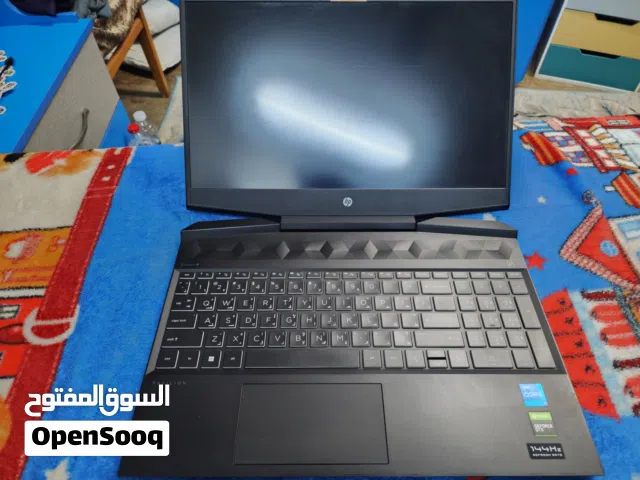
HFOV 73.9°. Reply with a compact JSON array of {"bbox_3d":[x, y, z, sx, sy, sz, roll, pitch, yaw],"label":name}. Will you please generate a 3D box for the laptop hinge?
[{"bbox_3d":[0.031,-0.019,0.466,0.147,0.014,0.016,0,50,0],"label":"laptop hinge"}]

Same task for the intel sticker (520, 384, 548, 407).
[{"bbox_3d":[0.176,0.128,0.350,0.018,0.001,0.018,0,50,0],"label":"intel sticker"}]

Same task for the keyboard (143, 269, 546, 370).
[{"bbox_3d":[0.031,0.072,0.398,0.345,0.005,0.103,0,50,0],"label":"keyboard"}]

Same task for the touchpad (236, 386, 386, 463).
[{"bbox_3d":[-0.006,0.145,0.338,0.116,0.002,0.061,0,50,0],"label":"touchpad"}]

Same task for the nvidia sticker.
[{"bbox_3d":[0.176,0.145,0.335,0.017,0.001,0.018,0,50,0],"label":"nvidia sticker"}]

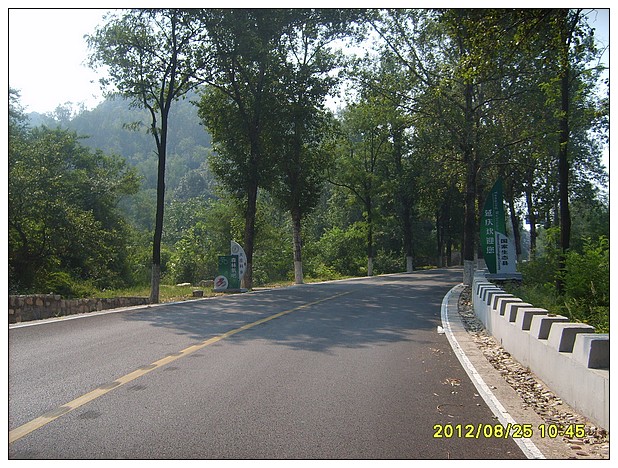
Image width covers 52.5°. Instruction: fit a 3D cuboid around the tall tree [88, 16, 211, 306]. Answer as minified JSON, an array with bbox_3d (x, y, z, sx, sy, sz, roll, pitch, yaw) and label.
[{"bbox_3d":[-4.550,-2.700,18.200,3.800,9.400,3.700,0,-2,0],"label":"tall tree"}]

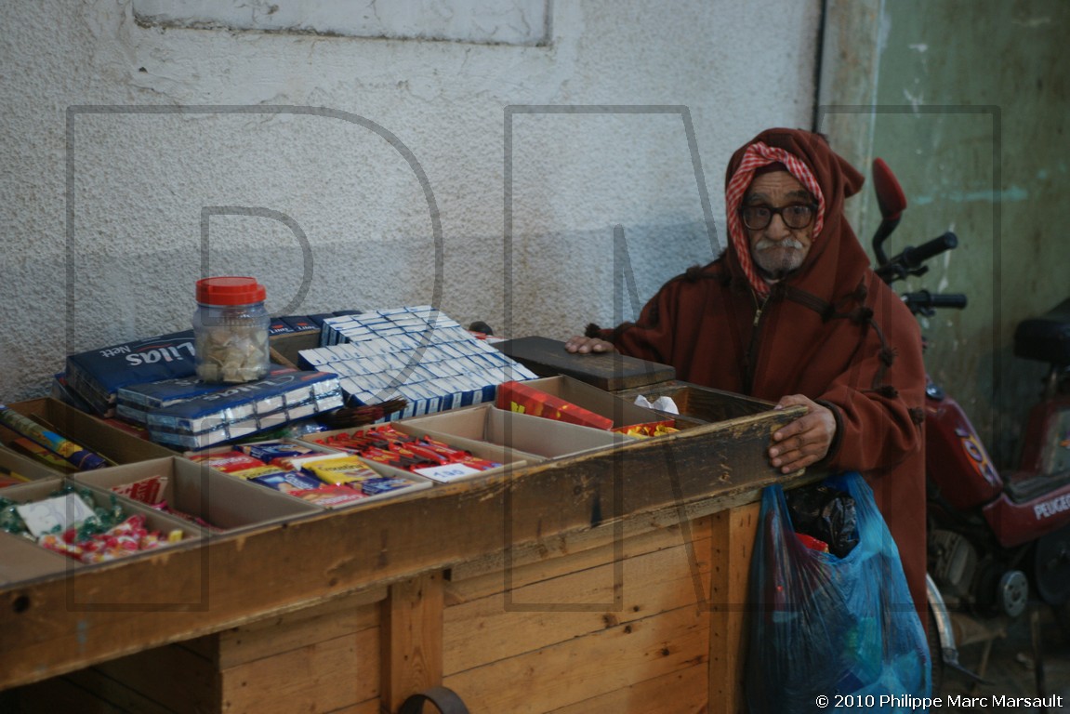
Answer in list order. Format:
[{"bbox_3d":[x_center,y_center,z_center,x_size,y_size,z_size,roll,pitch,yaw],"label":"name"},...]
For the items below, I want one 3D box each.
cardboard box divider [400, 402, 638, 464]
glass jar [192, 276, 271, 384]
[{"bbox_3d":[-0.026,0.157,3.346,0.183,0.075,0.322,-11,17,-39],"label":"cardboard box divider"},{"bbox_3d":[-0.489,-0.043,3.350,0.124,0.156,0.124,0,13,0],"label":"glass jar"}]

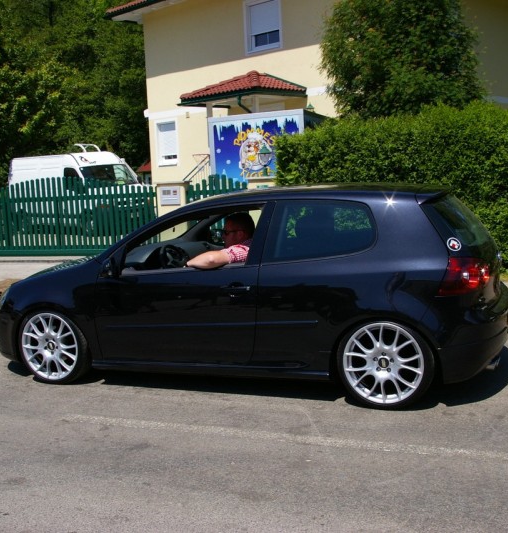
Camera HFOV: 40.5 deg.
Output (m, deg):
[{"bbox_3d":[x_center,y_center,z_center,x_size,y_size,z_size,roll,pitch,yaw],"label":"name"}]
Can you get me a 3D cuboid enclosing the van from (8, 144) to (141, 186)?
[{"bbox_3d":[-5.600,-2.350,21.850,5.400,2.520,2.000,2,7,42],"label":"van"}]

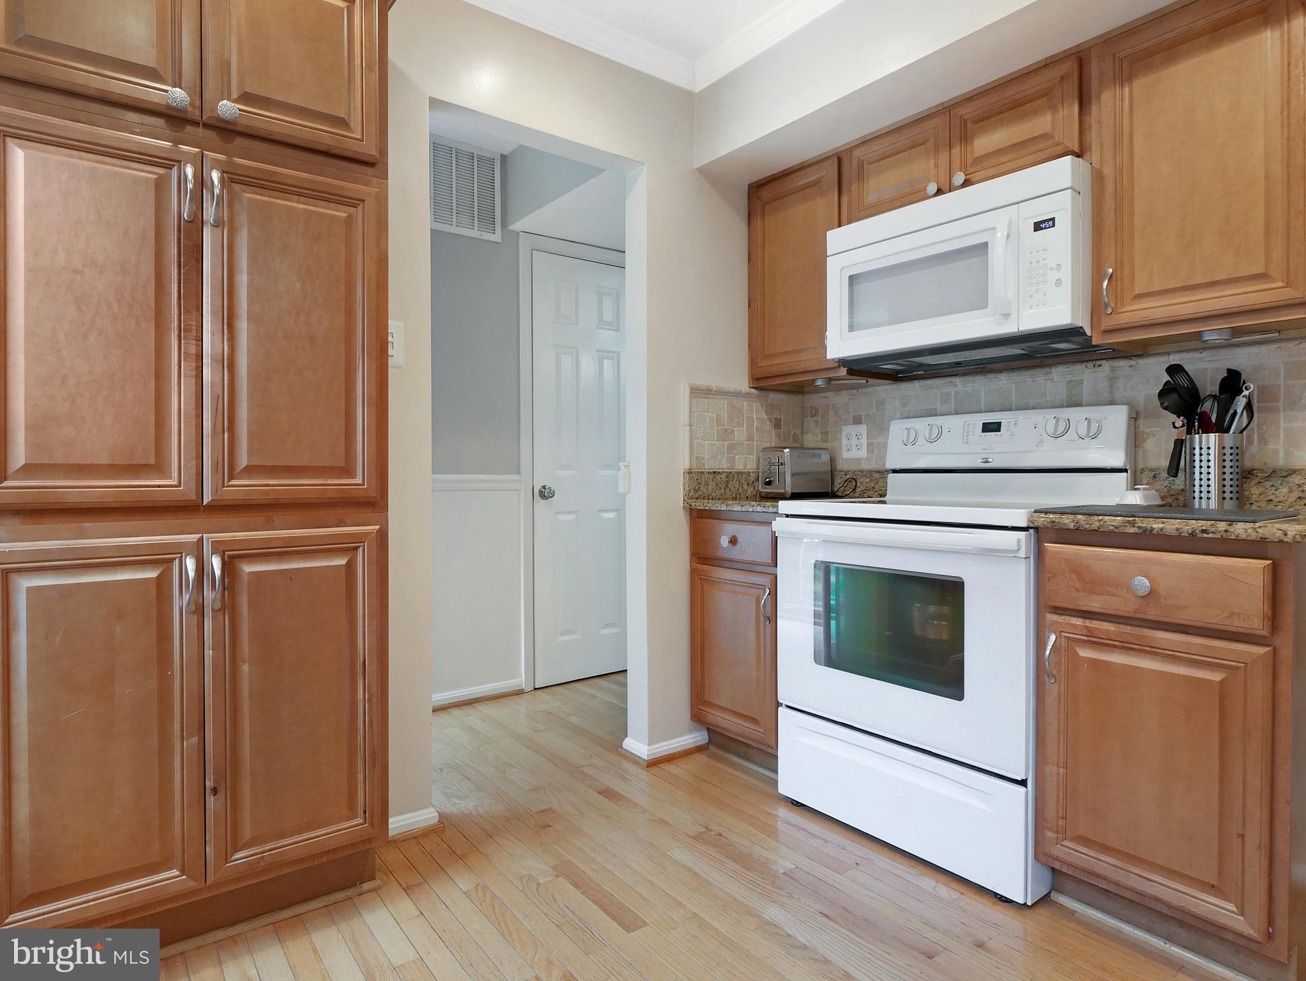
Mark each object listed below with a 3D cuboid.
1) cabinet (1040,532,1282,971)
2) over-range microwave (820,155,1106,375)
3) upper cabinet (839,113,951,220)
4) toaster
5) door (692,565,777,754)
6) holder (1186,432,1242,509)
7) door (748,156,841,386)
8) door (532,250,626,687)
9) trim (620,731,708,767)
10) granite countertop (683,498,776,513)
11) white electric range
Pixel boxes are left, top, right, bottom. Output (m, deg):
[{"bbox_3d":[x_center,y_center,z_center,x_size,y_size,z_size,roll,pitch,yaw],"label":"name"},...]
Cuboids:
[{"bbox_3d":[1.248,0.481,1.595,0.624,0.780,0.435,-1,1,-40],"label":"cabinet"},{"bbox_3d":[0.959,-0.632,2.097,0.401,0.437,0.747,-1,1,-40],"label":"over-range microwave"},{"bbox_3d":[0.900,-1.029,2.292,0.330,0.325,0.382,-1,1,-40],"label":"upper cabinet"},{"bbox_3d":[0.559,-0.064,2.673,0.255,0.190,0.153,-1,1,-40],"label":"toaster"},{"bbox_3d":[0.277,0.559,2.333,0.020,0.572,0.399,-1,1,-40],"label":"door"},{"bbox_3d":[1.360,-0.046,1.650,0.107,0.184,0.107,-1,1,-40],"label":"holder"},{"bbox_3d":[0.521,-0.797,2.493,0.025,0.735,0.388,-1,1,-41],"label":"door"},{"bbox_3d":[-0.309,-0.100,3.310,0.600,2.050,0.040,-1,1,-36],"label":"door"},{"bbox_3d":[0.038,0.920,2.475,0.265,0.080,0.170,-1,1,-38],"label":"trim"},{"bbox_3d":[0.515,0.051,2.511,0.677,0.035,0.436,-1,1,-40],"label":"granite countertop"},{"bbox_3d":[0.869,0.363,2.037,0.690,1.210,0.742,-1,1,-40],"label":"white electric range"}]

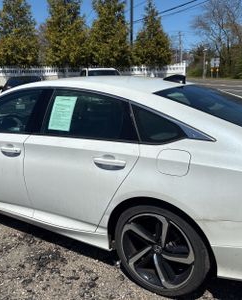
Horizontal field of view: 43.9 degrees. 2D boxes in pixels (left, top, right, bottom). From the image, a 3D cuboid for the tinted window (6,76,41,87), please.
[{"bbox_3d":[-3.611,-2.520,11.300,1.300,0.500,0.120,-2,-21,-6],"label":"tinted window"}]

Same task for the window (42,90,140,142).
[{"bbox_3d":[-0.204,-0.246,2.143,0.800,0.360,0.060,8,-9,29],"label":"window"}]

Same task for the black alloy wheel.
[{"bbox_3d":[0.271,0.631,2.003,0.670,0.670,0.235,8,16,29],"label":"black alloy wheel"}]

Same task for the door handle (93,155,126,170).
[{"bbox_3d":[-0.072,0.085,1.970,0.230,0.070,0.050,8,16,29],"label":"door handle"}]

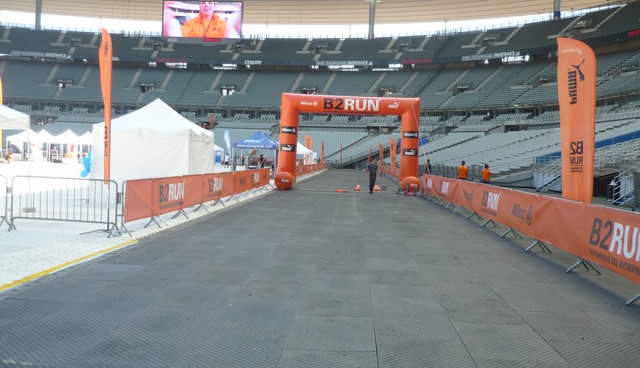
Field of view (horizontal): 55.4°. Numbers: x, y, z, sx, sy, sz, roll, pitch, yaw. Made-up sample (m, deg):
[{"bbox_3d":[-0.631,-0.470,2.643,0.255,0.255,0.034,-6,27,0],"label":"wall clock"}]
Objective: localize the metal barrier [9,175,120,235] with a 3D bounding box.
[{"bbox_3d":[-5.057,0.448,12.117,2.150,1.100,0.500,2,2,3],"label":"metal barrier"}]

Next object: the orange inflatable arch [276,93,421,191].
[{"bbox_3d":[1.446,-2.063,31.338,7.350,4.880,1.100,2,2,3],"label":"orange inflatable arch"}]

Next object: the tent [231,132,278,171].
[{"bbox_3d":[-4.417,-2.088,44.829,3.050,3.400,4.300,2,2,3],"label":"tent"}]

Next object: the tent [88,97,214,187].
[{"bbox_3d":[-5.199,-1.026,19.527,3.000,3.400,3.000,2,2,3],"label":"tent"}]

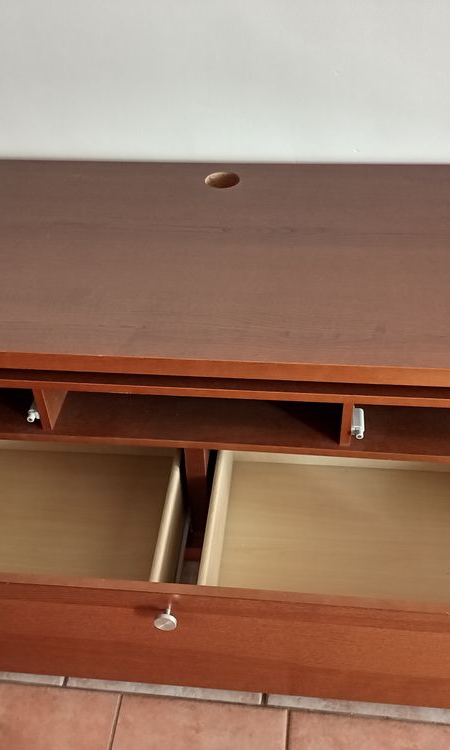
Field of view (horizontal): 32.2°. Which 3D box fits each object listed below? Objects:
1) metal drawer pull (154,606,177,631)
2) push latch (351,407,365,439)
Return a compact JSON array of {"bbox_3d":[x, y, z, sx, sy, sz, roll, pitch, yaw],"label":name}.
[{"bbox_3d":[-0.079,0.319,1.046,0.030,0.030,0.031,2,41,6],"label":"metal drawer pull"},{"bbox_3d":[0.208,0.077,1.225,0.020,0.018,0.062,2,41,6],"label":"push latch"}]

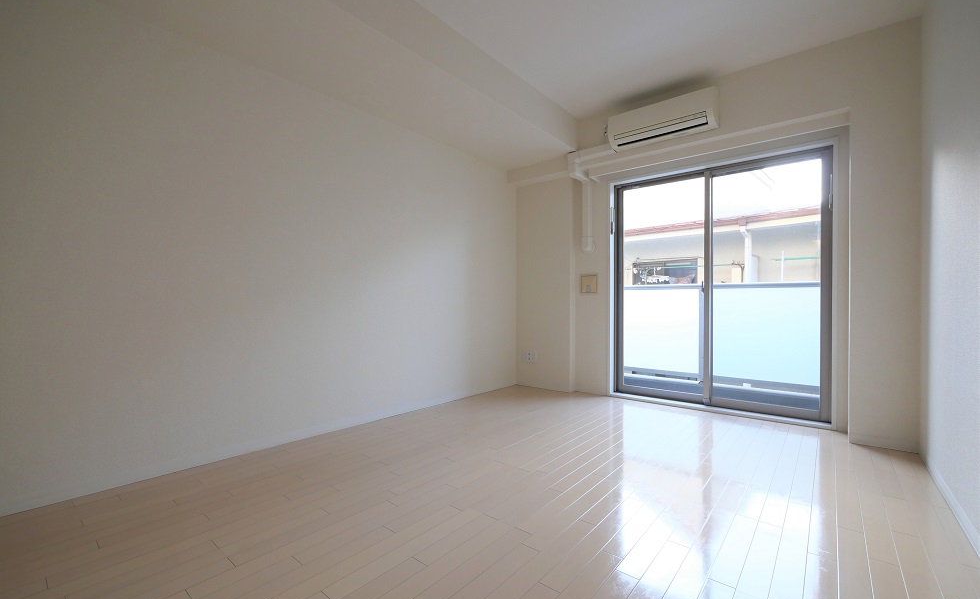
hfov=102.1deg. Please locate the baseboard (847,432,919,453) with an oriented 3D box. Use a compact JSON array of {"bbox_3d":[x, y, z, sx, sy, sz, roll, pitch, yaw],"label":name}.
[{"bbox_3d":[2.346,0.860,2.366,0.302,0.060,0.015,0,0,40],"label":"baseboard"}]

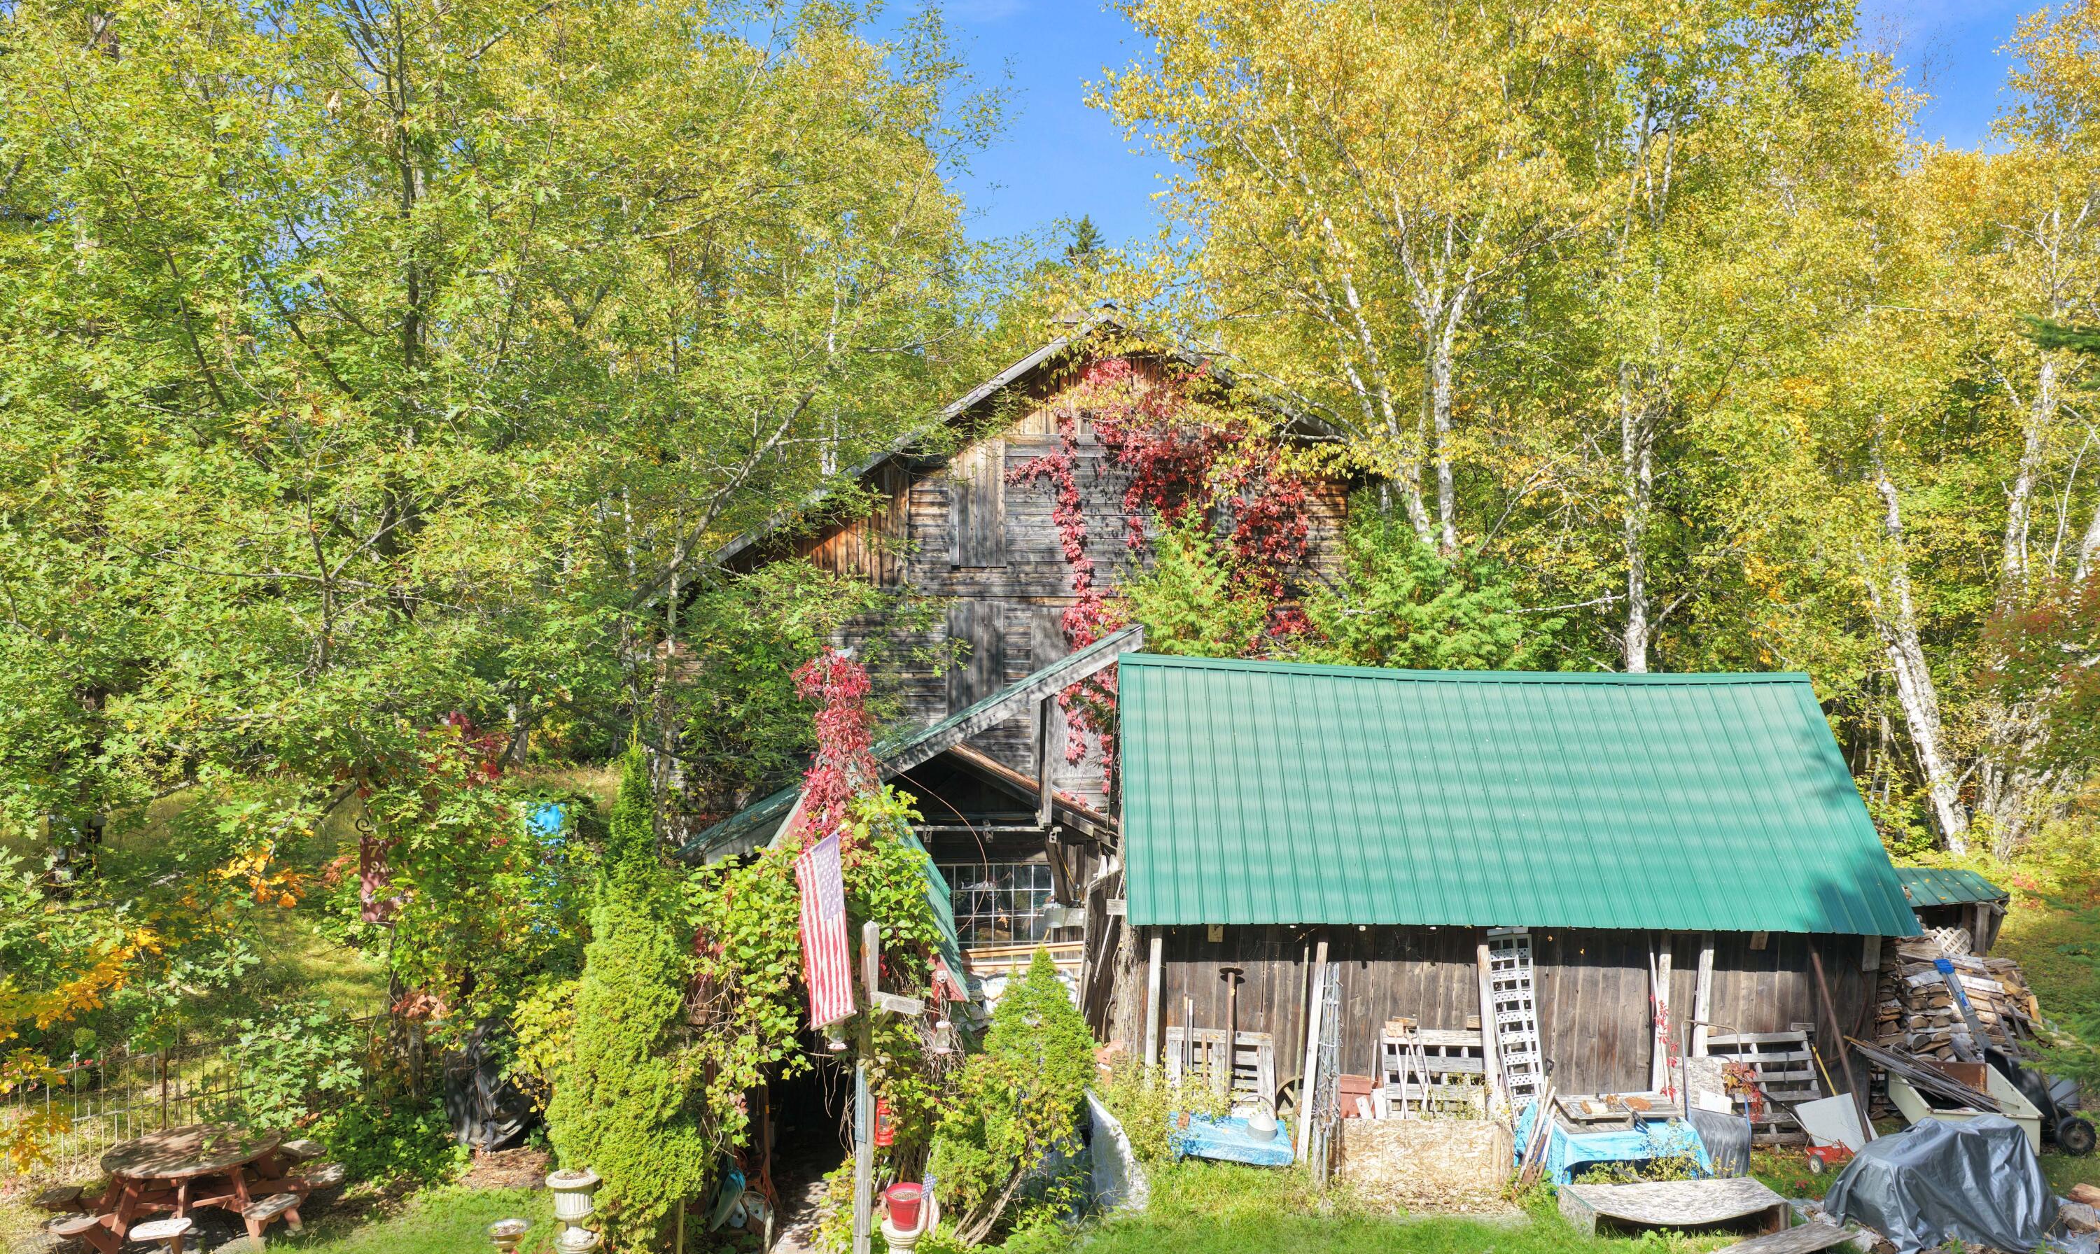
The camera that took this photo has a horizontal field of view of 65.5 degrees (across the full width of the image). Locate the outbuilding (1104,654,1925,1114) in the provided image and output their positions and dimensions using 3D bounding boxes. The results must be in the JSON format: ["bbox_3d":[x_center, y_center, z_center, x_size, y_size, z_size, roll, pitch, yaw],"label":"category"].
[{"bbox_3d":[4.420,2.560,17.850,7.550,4.150,5.200,1,3,-2],"label":"outbuilding"}]

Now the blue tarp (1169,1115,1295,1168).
[{"bbox_3d":[1.624,4.559,14.500,1.050,0.300,0.750,1,3,-2],"label":"blue tarp"}]

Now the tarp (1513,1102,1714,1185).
[{"bbox_3d":[5.052,4.599,14.600,1.380,0.500,0.850,1,3,-2],"label":"tarp"}]

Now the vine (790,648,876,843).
[{"bbox_3d":[-1.684,0.925,12.700,0.650,1.500,0.600,1,3,-2],"label":"vine"}]

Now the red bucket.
[{"bbox_3d":[-1.030,4.097,11.500,0.270,0.270,0.270,1,3,-2],"label":"red bucket"}]

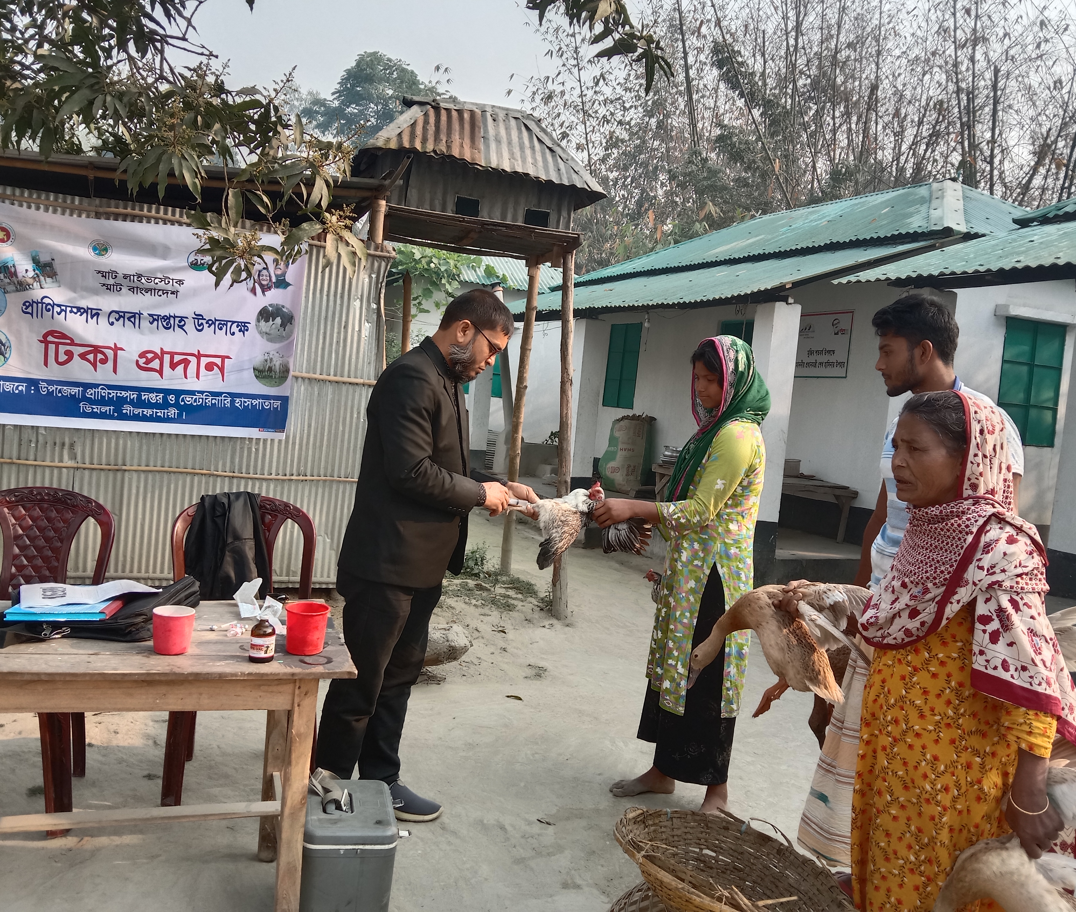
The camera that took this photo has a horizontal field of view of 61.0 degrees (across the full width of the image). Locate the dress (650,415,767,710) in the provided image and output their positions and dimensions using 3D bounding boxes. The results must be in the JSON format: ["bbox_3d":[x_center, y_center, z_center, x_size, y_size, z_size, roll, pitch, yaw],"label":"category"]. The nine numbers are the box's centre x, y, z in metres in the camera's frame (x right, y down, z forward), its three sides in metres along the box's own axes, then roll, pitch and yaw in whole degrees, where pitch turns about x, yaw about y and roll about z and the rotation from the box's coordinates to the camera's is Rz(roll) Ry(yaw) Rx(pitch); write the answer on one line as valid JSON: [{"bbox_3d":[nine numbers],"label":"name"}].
[{"bbox_3d":[0.582,0.324,3.021,0.340,0.965,0.400,4,3,-13],"label":"dress"}]

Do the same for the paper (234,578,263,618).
[{"bbox_3d":[-0.686,0.336,2.163,0.075,0.095,0.050,4,3,-15],"label":"paper"}]

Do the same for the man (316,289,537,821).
[{"bbox_3d":[-0.326,0.309,2.719,0.600,1.620,0.500,5,3,3],"label":"man"}]

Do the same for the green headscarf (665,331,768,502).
[{"bbox_3d":[0.615,-0.125,3.007,0.300,0.540,0.270,4,3,-15],"label":"green headscarf"}]

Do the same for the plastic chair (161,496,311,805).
[{"bbox_3d":[-0.938,0.604,2.933,0.465,0.905,0.480,4,3,-17],"label":"plastic chair"}]

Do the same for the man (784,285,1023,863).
[{"bbox_3d":[0.986,0.410,2.524,0.520,1.670,0.500,5,3,-10],"label":"man"}]

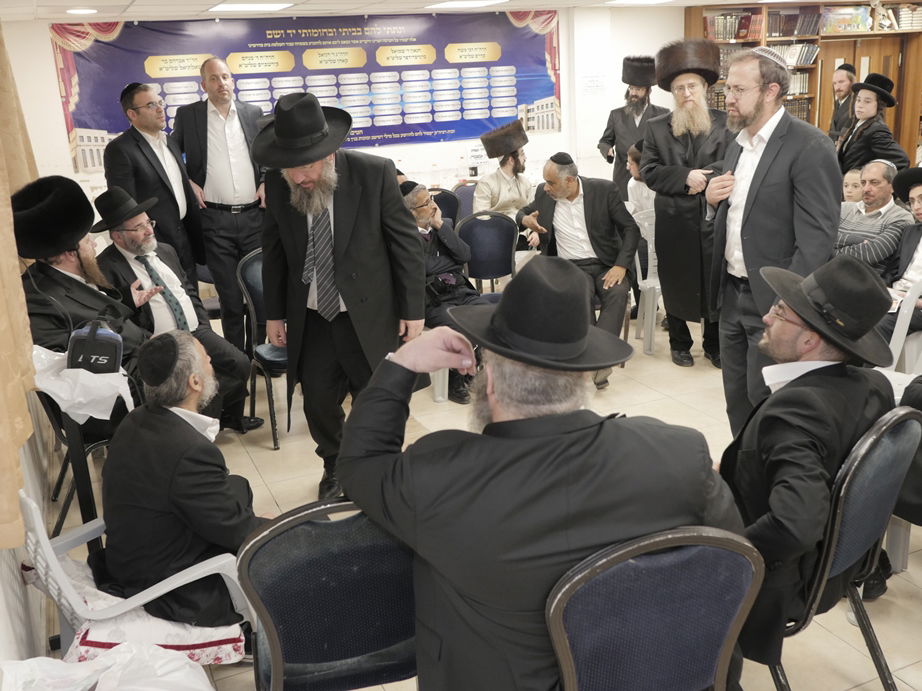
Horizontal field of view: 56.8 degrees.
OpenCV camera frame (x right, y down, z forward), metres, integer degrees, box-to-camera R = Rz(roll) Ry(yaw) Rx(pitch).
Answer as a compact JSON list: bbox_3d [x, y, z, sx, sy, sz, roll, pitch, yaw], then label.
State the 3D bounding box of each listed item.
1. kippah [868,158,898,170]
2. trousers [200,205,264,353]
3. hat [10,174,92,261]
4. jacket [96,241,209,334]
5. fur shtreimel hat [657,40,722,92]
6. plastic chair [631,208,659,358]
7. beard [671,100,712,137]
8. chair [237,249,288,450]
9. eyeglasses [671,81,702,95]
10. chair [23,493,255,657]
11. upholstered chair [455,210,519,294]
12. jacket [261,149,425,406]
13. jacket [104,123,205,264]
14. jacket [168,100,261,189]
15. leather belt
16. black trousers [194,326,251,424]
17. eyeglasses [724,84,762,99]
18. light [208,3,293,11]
[{"bbox_3d":[2.170,-0.925,4.367,0.150,0.045,0.150,20,2,-33],"label":"kippah"},{"bbox_3d":[-1.411,-0.367,5.382,0.420,1.050,0.300,-6,16,-8],"label":"trousers"},{"bbox_3d":[-1.796,-0.559,3.720,0.380,0.200,0.370,-19,19,-21],"label":"hat"},{"bbox_3d":[-1.562,-0.257,4.340,0.530,0.600,0.400,-15,20,-37],"label":"jacket"},{"bbox_3d":[1.269,-1.563,4.774,0.360,0.170,0.360,2,-3,17],"label":"fur shtreimel hat"},{"bbox_3d":[1.416,-0.438,5.652,0.480,0.860,0.520,-1,16,7],"label":"plastic chair"},{"bbox_3d":[1.292,-1.272,4.764,0.210,0.210,0.120,2,17,17],"label":"beard"},{"bbox_3d":[-0.864,-0.022,4.397,0.440,0.930,0.540,-11,18,-26],"label":"chair"},{"bbox_3d":[1.332,-1.514,5.000,0.140,0.045,0.140,3,17,21],"label":"eyeglasses"},{"bbox_3d":[-0.966,0.644,2.567,0.550,0.680,0.560,-12,18,-29],"label":"chair"},{"bbox_3d":[0.239,-0.394,5.627,0.450,0.920,0.560,-5,16,-6],"label":"upholstered chair"},{"bbox_3d":[-0.472,-0.250,3.435,0.600,1.017,0.380,-1,16,9],"label":"jacket"},{"bbox_3d":[-1.646,-0.777,4.588,0.340,0.760,0.500,7,19,31],"label":"jacket"},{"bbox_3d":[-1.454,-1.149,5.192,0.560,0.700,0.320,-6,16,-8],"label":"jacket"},{"bbox_3d":[-1.314,-0.794,4.900,0.360,0.055,0.270,-9,17,-19],"label":"leather belt"},{"bbox_3d":[-1.364,0.148,4.416,0.570,0.560,0.410,10,20,38],"label":"black trousers"},{"bbox_3d":[0.982,-0.874,2.920,0.140,0.045,0.140,-15,18,-13],"label":"eyeglasses"},{"bbox_3d":[-1.766,-2.851,7.196,0.600,0.050,0.520,-10,17,-22],"label":"light"}]

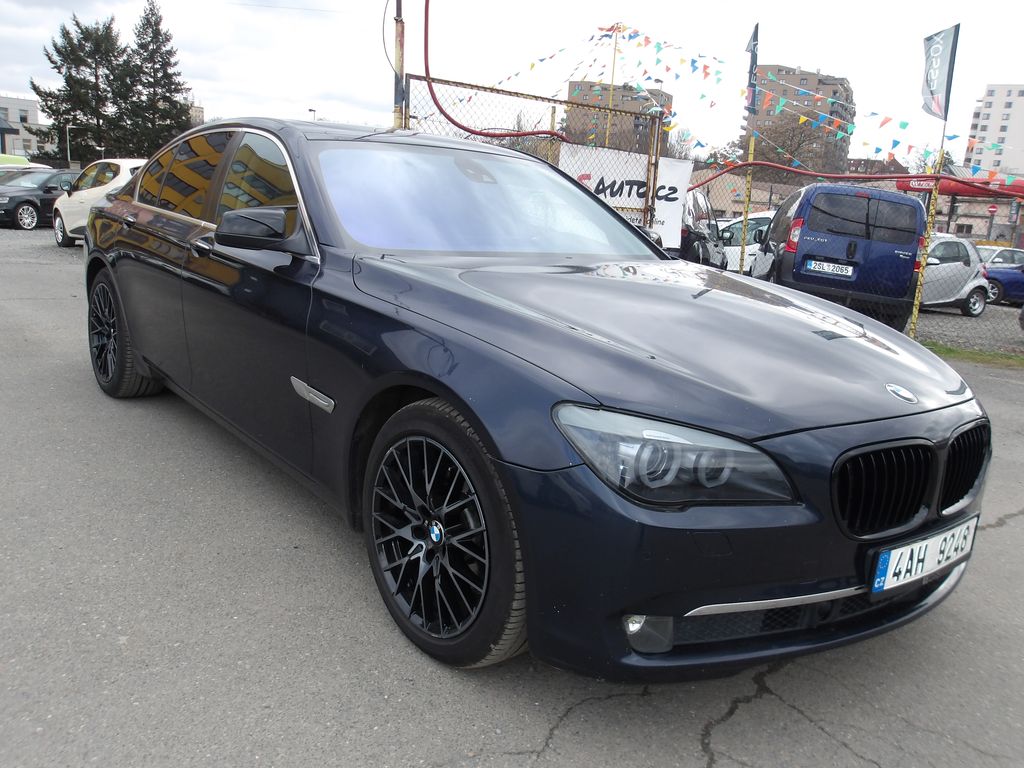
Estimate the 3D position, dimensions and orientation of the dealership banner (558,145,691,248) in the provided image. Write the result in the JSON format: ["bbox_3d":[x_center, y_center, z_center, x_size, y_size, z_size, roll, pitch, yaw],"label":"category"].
[{"bbox_3d":[1.252,-2.014,8.675,2.100,1.030,0.040,-7,17,-40],"label":"dealership banner"}]

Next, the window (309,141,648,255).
[{"bbox_3d":[-0.108,-0.674,3.190,1.500,0.130,0.880,-5,43,-40],"label":"window"}]

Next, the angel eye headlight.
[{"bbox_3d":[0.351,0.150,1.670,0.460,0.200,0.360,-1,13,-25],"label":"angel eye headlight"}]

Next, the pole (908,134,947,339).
[{"bbox_3d":[4.632,-1.495,8.912,0.065,2.160,0.065,10,13,26],"label":"pole"}]

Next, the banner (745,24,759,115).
[{"bbox_3d":[2.743,-3.605,9.127,0.120,0.966,0.360,8,12,15],"label":"banner"}]

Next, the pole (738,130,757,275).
[{"bbox_3d":[2.933,-2.008,10.009,0.055,2.270,0.055,4,13,0],"label":"pole"}]

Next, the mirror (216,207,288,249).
[{"bbox_3d":[-0.865,-0.523,2.664,0.220,0.145,0.150,-5,16,-40],"label":"mirror"}]

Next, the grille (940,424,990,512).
[{"bbox_3d":[1.161,0.217,2.099,0.370,0.230,0.100,-5,16,-40],"label":"grille"}]

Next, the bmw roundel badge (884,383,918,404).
[{"bbox_3d":[0.972,0.024,1.993,0.082,0.012,0.082,-4,37,-40],"label":"bmw roundel badge"}]

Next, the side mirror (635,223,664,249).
[{"bbox_3d":[0.644,-0.658,3.784,0.250,0.160,0.170,-5,16,-40],"label":"side mirror"}]

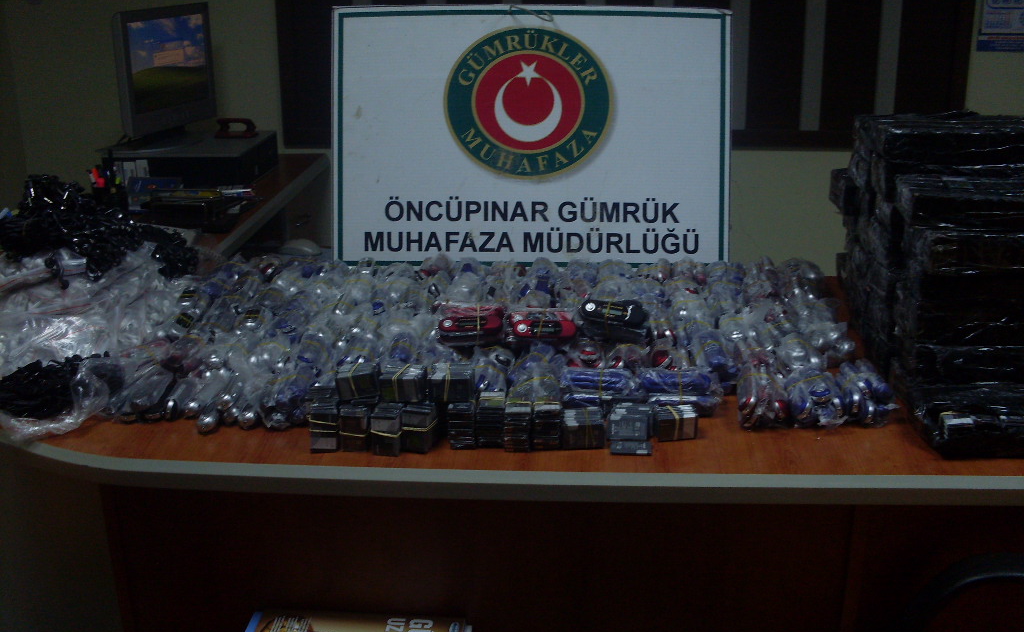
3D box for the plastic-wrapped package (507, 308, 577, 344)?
[{"bbox_3d":[0.044,0.014,1.686,0.100,0.040,0.053,0,18,0],"label":"plastic-wrapped package"}]

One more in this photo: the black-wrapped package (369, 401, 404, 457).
[{"bbox_3d":[-0.160,0.148,1.470,0.034,0.053,0.053,1,18,5],"label":"black-wrapped package"}]

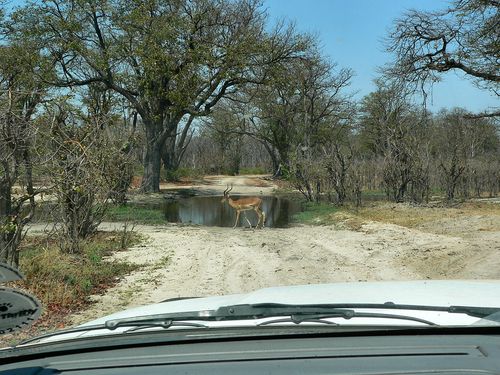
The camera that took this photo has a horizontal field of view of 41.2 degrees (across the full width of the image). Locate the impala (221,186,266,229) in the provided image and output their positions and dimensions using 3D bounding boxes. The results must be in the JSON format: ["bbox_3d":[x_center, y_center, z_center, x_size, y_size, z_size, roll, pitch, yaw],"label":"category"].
[{"bbox_3d":[-0.196,0.580,20.000,1.320,1.320,0.360,0,1,-10],"label":"impala"}]

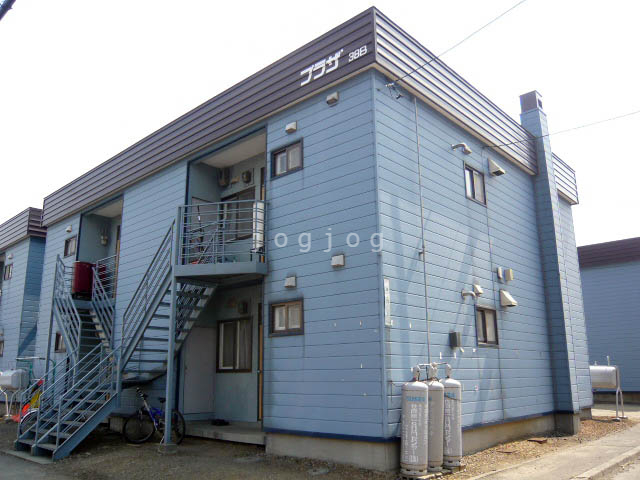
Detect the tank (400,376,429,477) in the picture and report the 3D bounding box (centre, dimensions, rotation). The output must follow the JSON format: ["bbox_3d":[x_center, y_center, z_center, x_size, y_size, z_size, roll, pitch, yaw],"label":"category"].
[{"bbox_3d":[1.311,2.531,7.195,0.365,1.340,0.365,0,-14,0],"label":"tank"}]

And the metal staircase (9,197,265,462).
[{"bbox_3d":[-4.785,2.045,11.149,8.555,4.598,2.105,-13,-19,41],"label":"metal staircase"}]

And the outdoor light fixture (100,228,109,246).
[{"bbox_3d":[-6.683,-0.069,16.070,0.180,0.480,0.210,-13,-19,41],"label":"outdoor light fixture"}]

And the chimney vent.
[{"bbox_3d":[5.660,-3.592,13.792,0.440,0.520,0.440,-13,-19,41],"label":"chimney vent"}]

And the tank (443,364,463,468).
[{"bbox_3d":[1.989,2.697,7.911,0.365,1.400,0.365,-13,-19,41],"label":"tank"}]

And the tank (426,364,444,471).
[{"bbox_3d":[1.647,2.598,7.553,0.365,1.400,0.365,-13,-19,41],"label":"tank"}]

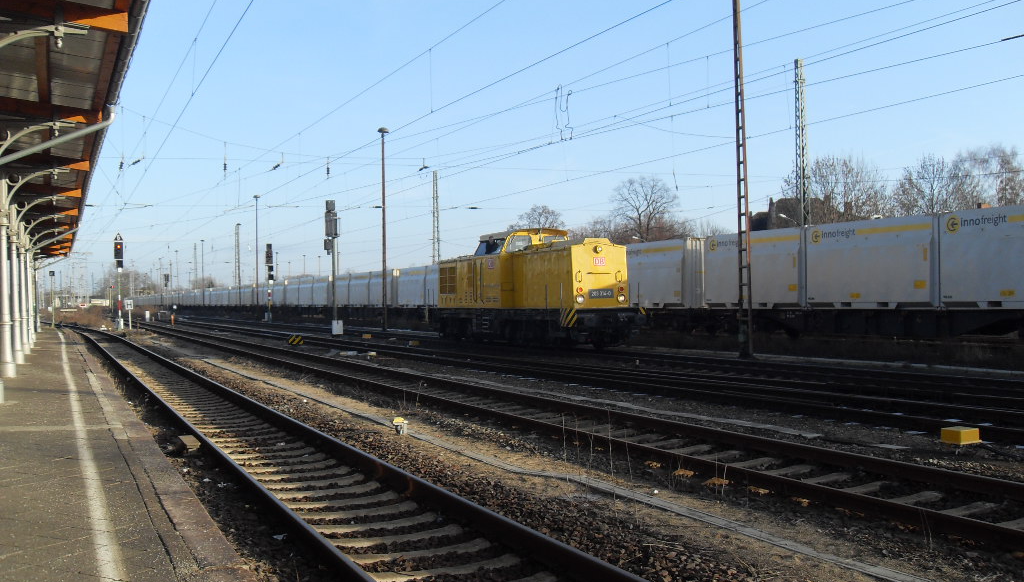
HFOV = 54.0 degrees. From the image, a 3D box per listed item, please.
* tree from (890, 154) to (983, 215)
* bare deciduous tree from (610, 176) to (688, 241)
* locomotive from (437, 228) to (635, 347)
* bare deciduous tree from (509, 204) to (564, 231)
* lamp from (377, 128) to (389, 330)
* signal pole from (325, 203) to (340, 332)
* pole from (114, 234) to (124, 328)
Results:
[{"bbox_3d":[38.200,-5.400,90.000,8.400,13.700,8.200,-1,0,-23],"label":"tree"},{"bbox_3d":[15.000,-5.250,110.000,8.400,14.300,8.300,-1,0,-23],"label":"bare deciduous tree"},{"bbox_3d":[0.450,-0.140,37.400,3.000,4.260,14.100,-1,0,-23],"label":"locomotive"},{"bbox_3d":[3.500,-4.800,138.000,7.700,14.000,7.600,-1,0,-23],"label":"bare deciduous tree"},{"bbox_3d":[-7.850,-3.820,62.000,0.700,12.400,0.700,-1,0,-23],"label":"lamp"},{"bbox_3d":[-9.600,-1.270,54.300,0.800,7.250,0.650,-1,0,-23],"label":"signal pole"},{"bbox_3d":[-28.100,-0.670,72.000,0.680,6.950,0.600,-1,0,-23],"label":"pole"}]

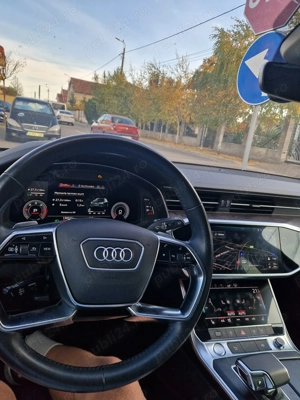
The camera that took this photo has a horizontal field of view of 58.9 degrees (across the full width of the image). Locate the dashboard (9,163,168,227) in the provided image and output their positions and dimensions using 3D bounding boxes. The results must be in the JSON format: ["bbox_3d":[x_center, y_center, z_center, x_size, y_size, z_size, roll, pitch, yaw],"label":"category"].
[{"bbox_3d":[-0.130,-0.005,0.612,0.350,0.128,0.050,1,-3,-25],"label":"dashboard"}]

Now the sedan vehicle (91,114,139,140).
[{"bbox_3d":[-2.130,-4.110,15.300,1.710,1.430,4.350,-2,18,-25],"label":"sedan vehicle"}]

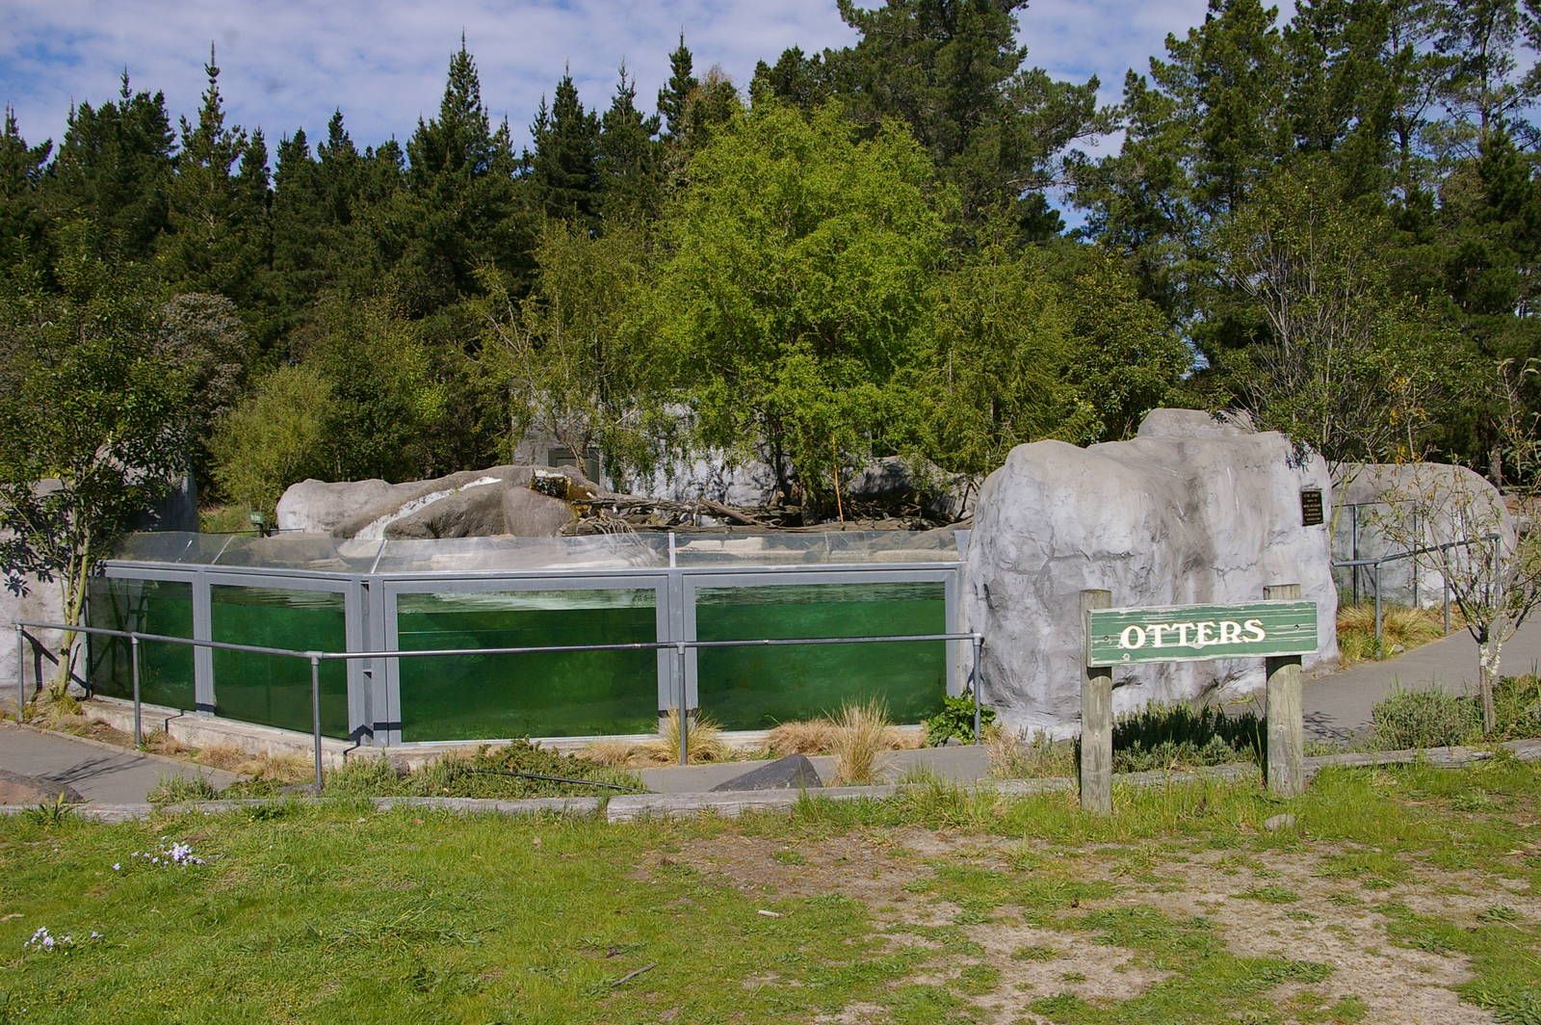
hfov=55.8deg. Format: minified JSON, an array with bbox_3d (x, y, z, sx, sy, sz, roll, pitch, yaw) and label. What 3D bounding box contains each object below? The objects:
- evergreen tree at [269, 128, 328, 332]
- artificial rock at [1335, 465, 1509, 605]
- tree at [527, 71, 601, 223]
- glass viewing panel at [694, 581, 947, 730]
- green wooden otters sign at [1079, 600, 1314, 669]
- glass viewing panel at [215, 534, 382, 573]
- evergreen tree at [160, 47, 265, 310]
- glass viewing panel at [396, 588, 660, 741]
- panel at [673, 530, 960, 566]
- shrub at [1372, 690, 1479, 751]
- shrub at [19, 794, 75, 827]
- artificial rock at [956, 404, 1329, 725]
[{"bbox_3d":[-16.100,-6.101,50.181,2.800,14.220,2.800,-1,1,0],"label":"evergreen tree"},{"bbox_3d":[7.354,0.267,17.000,2.500,1.750,1.500,-1,2,19],"label":"artificial rock"},{"bbox_3d":[-6.932,-7.045,49.844,4.600,15.925,4.600,-1,1,0],"label":"tree"},{"bbox_3d":[0.423,1.162,11.725,2.050,1.180,0.050,-1,1,-7],"label":"glass viewing panel"},{"bbox_3d":[2.113,0.587,7.072,1.261,0.250,0.045,-1,1,-17],"label":"green wooden otters sign"},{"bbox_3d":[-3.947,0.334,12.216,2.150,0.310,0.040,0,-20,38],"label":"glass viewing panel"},{"bbox_3d":[-18.272,-7.124,48.209,4.000,16.440,4.000,-1,1,0],"label":"evergreen tree"},{"bbox_3d":[-1.629,1.032,9.856,1.731,1.015,0.030,-1,1,-5],"label":"glass viewing panel"},{"bbox_3d":[0.327,0.255,10.085,1.964,0.273,0.025,-1,-38,-5],"label":"panel"},{"bbox_3d":[3.719,1.175,8.250,0.580,0.350,0.500,-1,1,0],"label":"shrub"},{"bbox_3d":[-3.501,1.441,7.035,0.240,0.150,0.220,-1,1,0],"label":"shrub"},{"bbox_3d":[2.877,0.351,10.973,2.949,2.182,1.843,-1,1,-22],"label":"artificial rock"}]

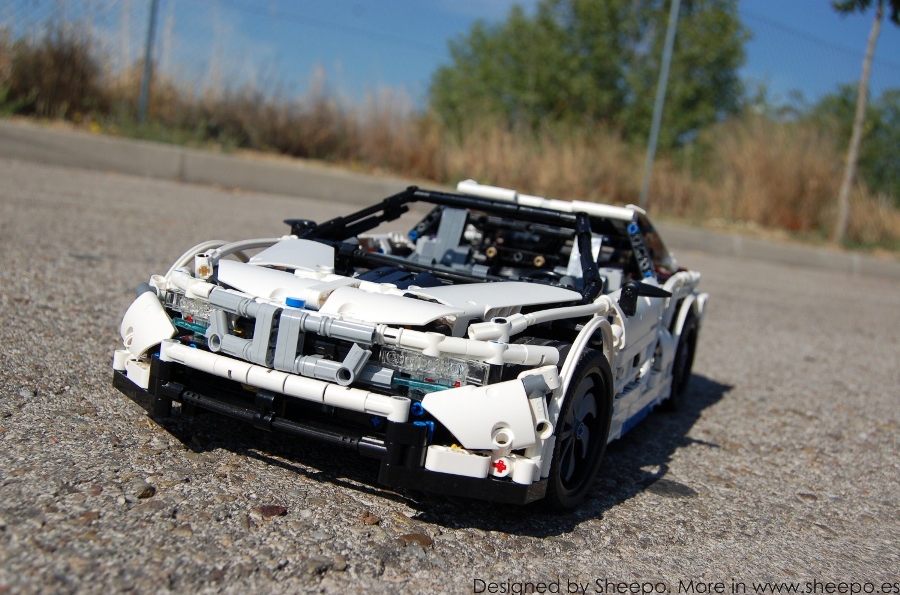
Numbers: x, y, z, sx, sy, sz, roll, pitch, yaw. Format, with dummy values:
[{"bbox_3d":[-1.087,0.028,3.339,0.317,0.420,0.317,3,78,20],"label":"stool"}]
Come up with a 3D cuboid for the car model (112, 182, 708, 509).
[{"bbox_3d":[0.022,0.000,0.557,0.212,0.132,0.458,12,7,21],"label":"car model"}]

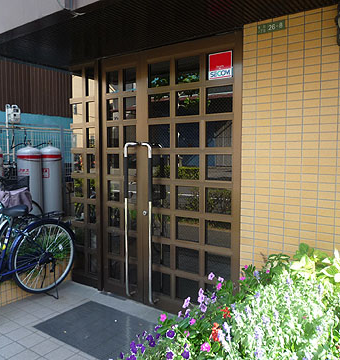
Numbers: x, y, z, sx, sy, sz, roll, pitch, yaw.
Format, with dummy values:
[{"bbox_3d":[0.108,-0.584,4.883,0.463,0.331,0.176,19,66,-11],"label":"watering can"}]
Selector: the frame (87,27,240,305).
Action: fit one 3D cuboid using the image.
[{"bbox_3d":[-0.067,0.017,2.839,1.380,2.170,0.100,3,5,34],"label":"frame"}]

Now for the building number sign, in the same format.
[{"bbox_3d":[0.642,-0.976,2.212,0.180,0.060,0.010,3,5,34],"label":"building number sign"}]

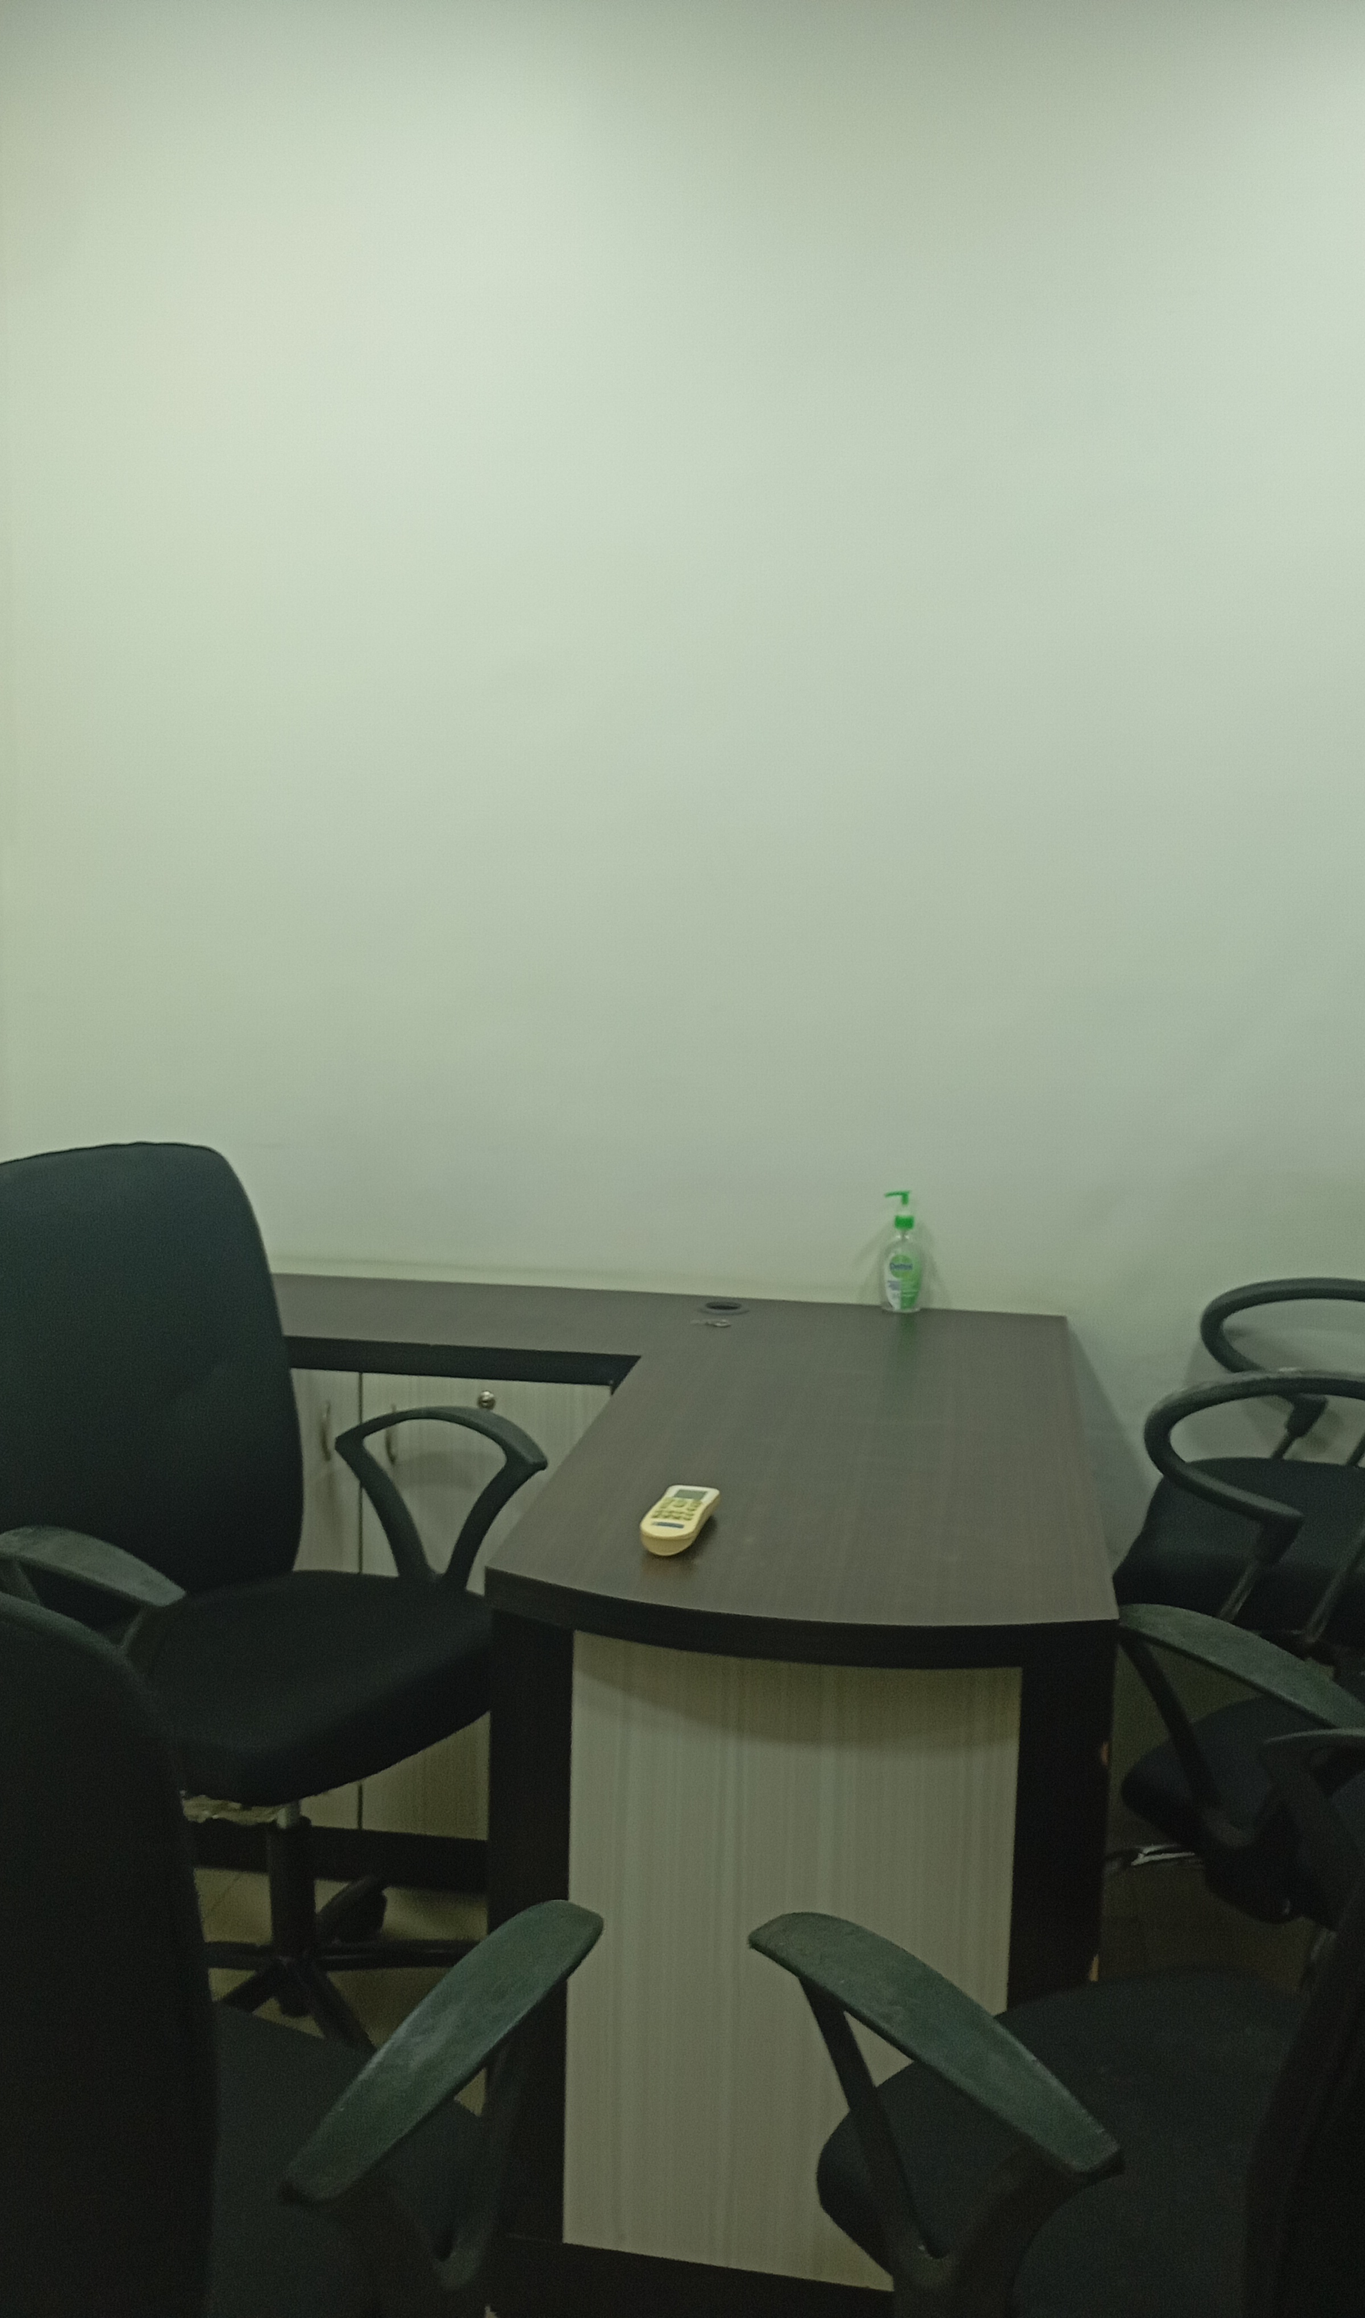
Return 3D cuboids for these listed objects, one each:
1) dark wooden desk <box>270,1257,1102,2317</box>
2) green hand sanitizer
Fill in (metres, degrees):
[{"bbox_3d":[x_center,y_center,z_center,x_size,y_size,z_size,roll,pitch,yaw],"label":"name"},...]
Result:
[{"bbox_3d":[-0.188,0.679,2.291,1.304,0.784,1.202,3,9,9],"label":"dark wooden desk"},{"bbox_3d":[0.321,0.140,2.713,0.062,0.176,0.042,3,9,9],"label":"green hand sanitizer"}]

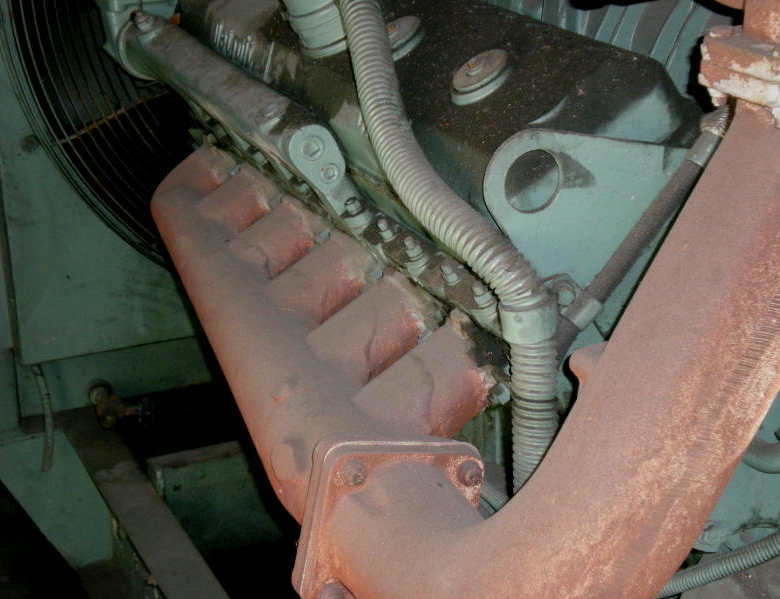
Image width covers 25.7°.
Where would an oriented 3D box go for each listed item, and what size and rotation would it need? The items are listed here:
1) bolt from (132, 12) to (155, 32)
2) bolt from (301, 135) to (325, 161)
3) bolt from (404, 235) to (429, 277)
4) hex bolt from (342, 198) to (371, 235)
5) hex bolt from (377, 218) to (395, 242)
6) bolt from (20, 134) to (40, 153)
[{"bbox_3d":[-0.348,-0.392,2.420,0.027,0.023,0.027,-32,30,-13],"label":"bolt"},{"bbox_3d":[-0.087,-0.173,1.940,0.026,0.026,0.013,-32,30,-13],"label":"bolt"},{"bbox_3d":[0.028,-0.048,1.820,0.023,0.041,0.023,-32,30,-13],"label":"bolt"},{"bbox_3d":[-0.038,-0.096,1.940,0.030,0.032,0.030,-32,30,-13],"label":"hex bolt"},{"bbox_3d":[-0.004,-0.075,1.870,0.017,0.025,0.017,-32,30,-13],"label":"hex bolt"},{"bbox_3d":[-0.527,-0.229,2.500,0.027,0.027,0.013,-11,24,-23],"label":"bolt"}]

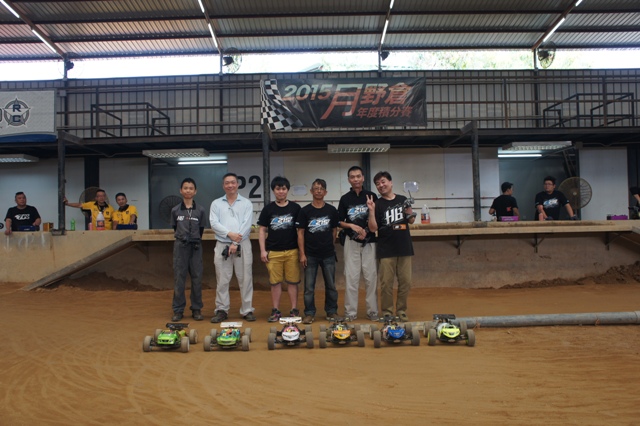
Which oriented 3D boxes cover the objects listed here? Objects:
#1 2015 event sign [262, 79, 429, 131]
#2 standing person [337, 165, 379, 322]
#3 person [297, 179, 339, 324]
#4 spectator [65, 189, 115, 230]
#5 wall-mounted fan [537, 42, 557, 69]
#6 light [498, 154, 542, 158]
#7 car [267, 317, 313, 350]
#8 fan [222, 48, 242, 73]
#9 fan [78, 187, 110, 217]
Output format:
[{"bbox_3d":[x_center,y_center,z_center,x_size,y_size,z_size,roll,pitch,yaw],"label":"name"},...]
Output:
[{"bbox_3d":[0.432,-1.995,9.800,3.050,0.920,0.050,-1,-1,0],"label":"2015 event sign"},{"bbox_3d":[0.456,0.364,6.310,0.490,1.820,0.380,-1,-1,2],"label":"standing person"},{"bbox_3d":[-0.021,0.439,6.250,0.480,1.690,0.350,-1,-1,0],"label":"person"},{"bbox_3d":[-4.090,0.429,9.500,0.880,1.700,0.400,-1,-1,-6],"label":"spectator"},{"bbox_3d":[5.312,-3.694,12.500,0.620,0.620,0.380,-1,11,-29],"label":"wall-mounted fan"},{"bbox_3d":[4.486,-1.293,12.200,1.200,0.080,0.100,-1,-1,0],"label":"light"},{"bbox_3d":[-0.272,1.128,5.000,0.410,0.205,0.520,-1,-1,-2],"label":"car"},{"bbox_3d":[-2.059,-3.565,12.500,0.620,0.620,0.380,0,9,-41],"label":"fan"},{"bbox_3d":[-4.607,-0.231,10.900,0.620,0.620,0.360,-1,2,-7],"label":"fan"}]

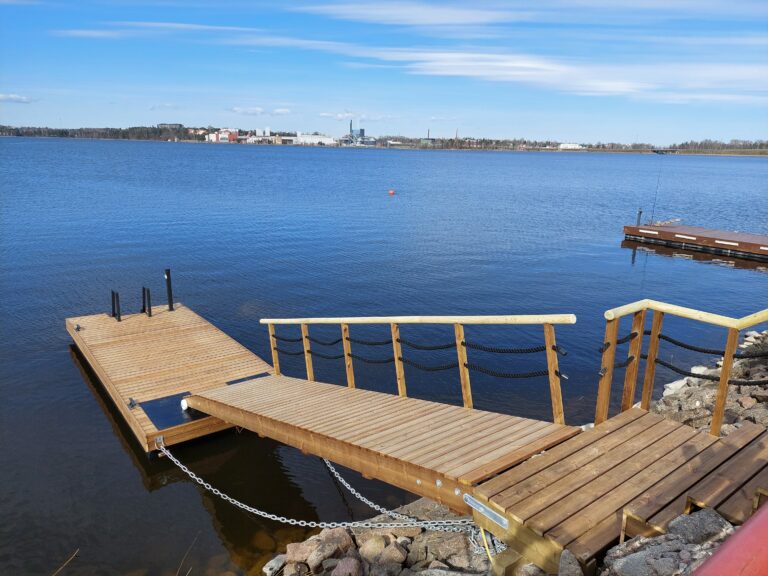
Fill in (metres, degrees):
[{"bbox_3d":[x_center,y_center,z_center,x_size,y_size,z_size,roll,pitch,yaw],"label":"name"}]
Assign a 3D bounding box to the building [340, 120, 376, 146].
[{"bbox_3d":[-45.023,-272.788,940.191,60.334,43.575,42.000,0,15,-3],"label":"building"}]

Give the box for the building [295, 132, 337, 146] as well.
[{"bbox_3d":[-116.822,-253.255,908.138,67.833,22.611,45.000,-1,15,-7],"label":"building"}]

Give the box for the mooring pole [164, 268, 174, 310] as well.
[{"bbox_3d":[-4.862,0.052,12.103,0.105,0.962,0.105,-11,19,-38],"label":"mooring pole"}]

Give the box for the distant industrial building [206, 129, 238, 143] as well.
[{"bbox_3d":[-265.915,-251.096,876.778,50.086,21.913,38.000,-3,16,-16],"label":"distant industrial building"}]

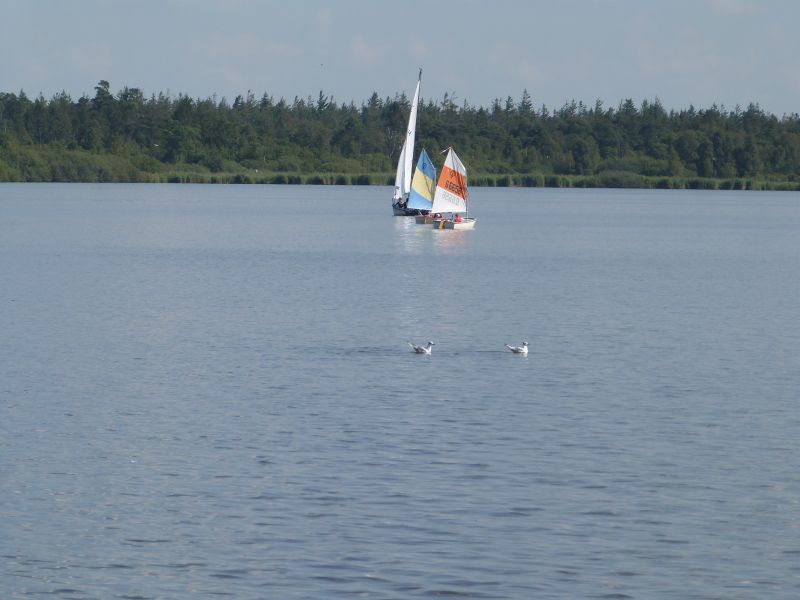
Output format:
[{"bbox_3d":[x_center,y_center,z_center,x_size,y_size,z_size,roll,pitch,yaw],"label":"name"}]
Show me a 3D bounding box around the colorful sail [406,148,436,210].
[{"bbox_3d":[0.967,-5.327,270.500,0.350,2.700,2.050,1,2,37],"label":"colorful sail"}]

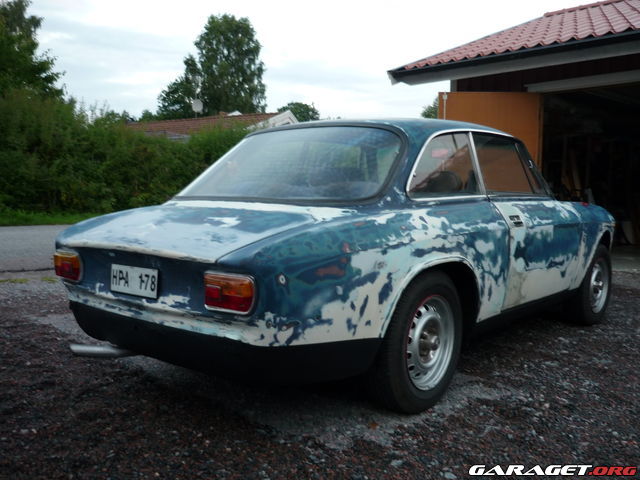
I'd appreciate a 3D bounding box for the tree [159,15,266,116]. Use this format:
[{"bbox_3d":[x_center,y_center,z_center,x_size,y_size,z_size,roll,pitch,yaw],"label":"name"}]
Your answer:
[{"bbox_3d":[-8.700,-10.100,49.000,8.800,16.000,8.000,0,4,0],"label":"tree"}]

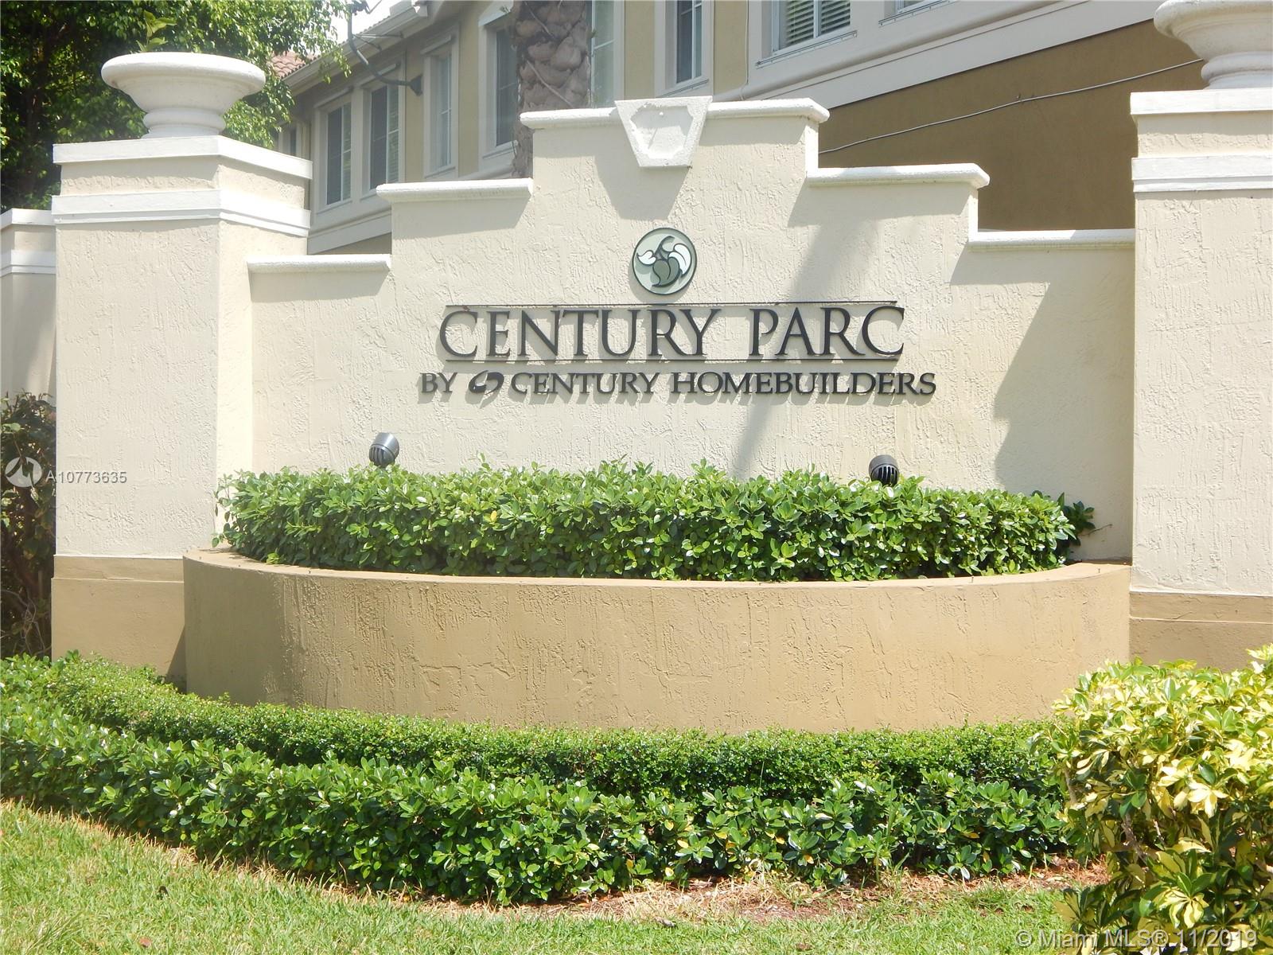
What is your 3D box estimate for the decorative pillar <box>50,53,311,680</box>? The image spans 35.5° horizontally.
[{"bbox_3d":[-2.287,-0.514,10.061,0.924,3.116,0.949,1,1,18],"label":"decorative pillar"}]

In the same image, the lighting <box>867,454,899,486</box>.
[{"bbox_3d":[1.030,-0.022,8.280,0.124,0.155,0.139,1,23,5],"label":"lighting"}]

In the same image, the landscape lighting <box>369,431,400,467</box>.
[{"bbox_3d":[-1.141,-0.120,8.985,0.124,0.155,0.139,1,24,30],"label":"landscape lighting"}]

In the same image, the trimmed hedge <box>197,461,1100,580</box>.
[{"bbox_3d":[-0.160,0.177,8.257,3.780,0.437,1.260,1,1,18],"label":"trimmed hedge"}]

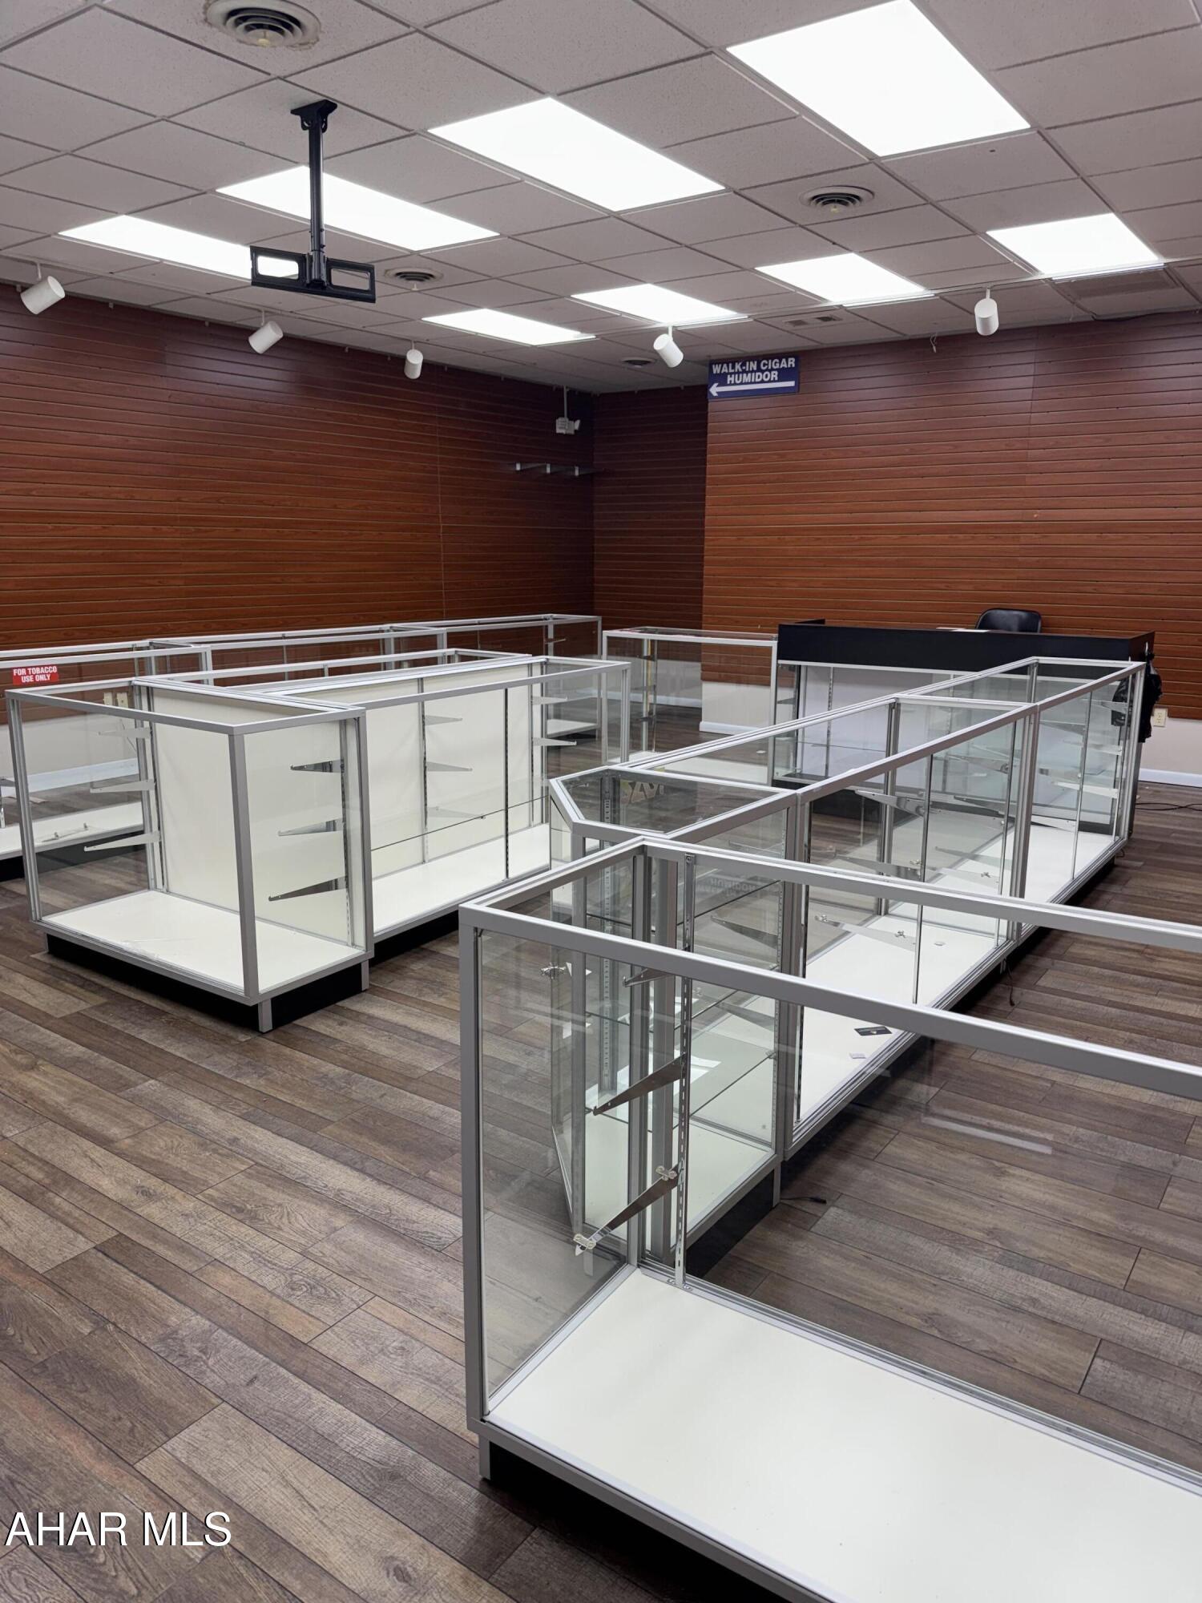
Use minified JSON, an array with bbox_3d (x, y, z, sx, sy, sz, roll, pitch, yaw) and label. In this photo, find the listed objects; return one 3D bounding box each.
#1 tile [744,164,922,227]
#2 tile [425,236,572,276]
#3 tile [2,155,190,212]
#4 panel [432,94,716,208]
[{"bbox_3d":[0.976,-2.540,4.656,0.600,0.020,0.600,10,16,35],"label":"tile"},{"bbox_3d":[-0.513,-2.800,5.715,0.600,0.020,0.600,10,16,35],"label":"tile"},{"bbox_3d":[-2.075,-2.549,4.606,0.600,0.022,0.600,10,16,35],"label":"tile"},{"bbox_3d":[-0.053,-2.463,4.279,0.600,0.030,1.200,10,16,35],"label":"panel"}]

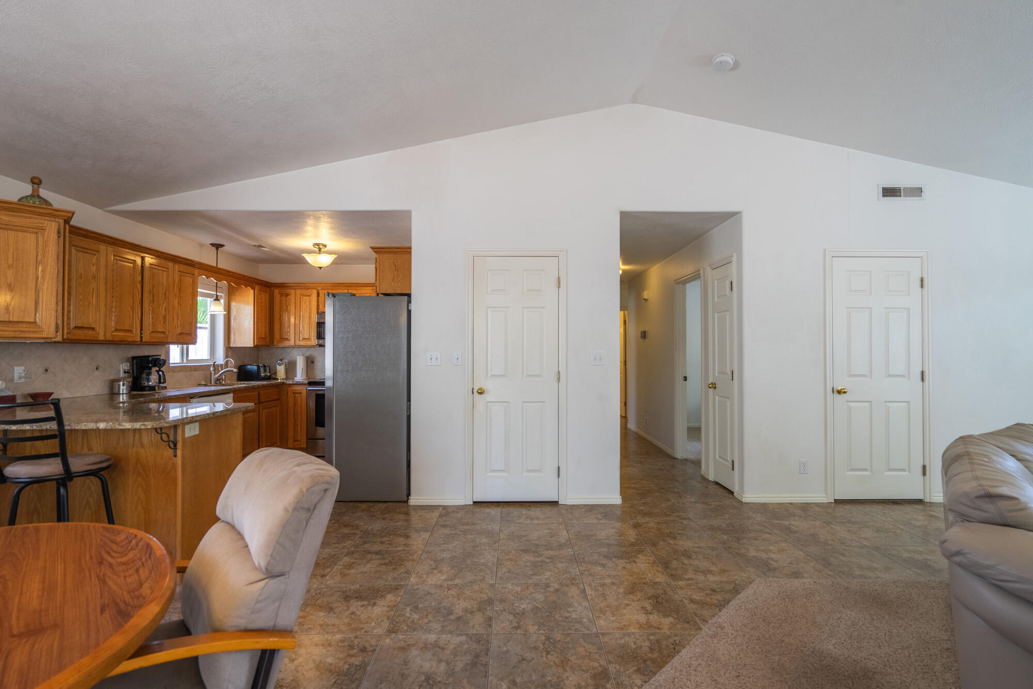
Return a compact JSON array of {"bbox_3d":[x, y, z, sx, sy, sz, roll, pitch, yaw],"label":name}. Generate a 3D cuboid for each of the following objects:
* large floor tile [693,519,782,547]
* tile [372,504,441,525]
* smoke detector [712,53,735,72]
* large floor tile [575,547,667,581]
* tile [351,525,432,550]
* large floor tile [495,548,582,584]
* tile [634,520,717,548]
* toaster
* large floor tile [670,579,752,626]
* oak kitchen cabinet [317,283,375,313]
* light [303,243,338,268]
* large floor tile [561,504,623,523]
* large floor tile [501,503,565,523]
[{"bbox_3d":[1.545,1.304,3.338,0.471,0.010,0.464,0,-1,0],"label":"large floor tile"},{"bbox_3d":[-0.827,1.311,3.790,0.471,0.010,0.464,0,-1,0],"label":"tile"},{"bbox_3d":[1.432,-1.934,3.371,0.145,0.045,0.145,11,-1,0],"label":"smoke detector"},{"bbox_3d":[0.611,1.326,2.937,0.481,0.010,0.481,0,-1,0],"label":"large floor tile"},{"bbox_3d":[-0.844,1.337,3.411,0.481,0.010,0.481,0,-1,0],"label":"tile"},{"bbox_3d":[0.126,1.298,2.863,0.471,0.010,0.464,0,-1,0],"label":"large floor tile"},{"bbox_3d":[1.071,1.304,3.335,0.471,0.010,0.464,0,-1,0],"label":"tile"},{"bbox_3d":[-3.321,0.351,6.143,0.280,0.195,0.260,0,-1,0],"label":"toaster"},{"bbox_3d":[1.086,1.317,2.466,0.457,0.010,0.462,0,-1,0],"label":"large floor tile"},{"bbox_3d":[-2.140,-0.588,6.313,0.775,0.365,0.320,0,-1,0],"label":"oak kitchen cabinet"},{"bbox_3d":[-2.155,-0.963,5.348,0.385,0.270,0.385,0,-1,0],"label":"light"},{"bbox_3d":[0.594,1.311,3.788,0.471,0.010,0.443,0,-1,0],"label":"large floor tile"},{"bbox_3d":[0.121,1.333,3.872,0.474,0.012,0.455,0,-1,0],"label":"large floor tile"}]

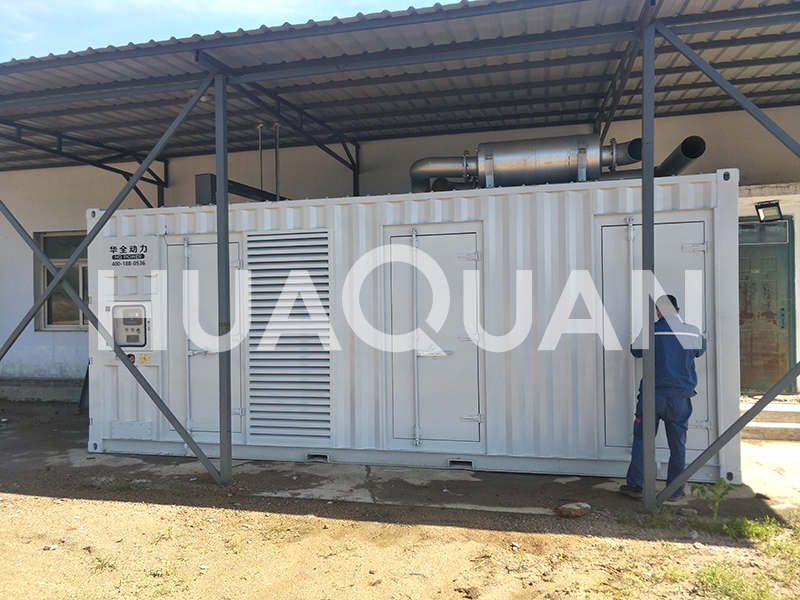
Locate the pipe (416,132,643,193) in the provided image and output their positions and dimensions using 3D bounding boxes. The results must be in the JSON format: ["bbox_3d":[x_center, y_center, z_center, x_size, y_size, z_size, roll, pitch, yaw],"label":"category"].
[{"bbox_3d":[1.288,-1.395,6.041,2.410,0.555,0.470,-1,0,13],"label":"pipe"}]

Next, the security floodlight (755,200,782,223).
[{"bbox_3d":[4.972,-1.196,7.766,0.110,0.260,0.290,-37,21,-32],"label":"security floodlight"}]

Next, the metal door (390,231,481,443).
[{"bbox_3d":[0.341,0.361,5.592,0.850,1.990,0.080,-1,0,13],"label":"metal door"}]

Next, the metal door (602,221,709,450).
[{"bbox_3d":[2.266,0.321,5.151,0.860,2.000,0.080,-1,0,13],"label":"metal door"}]

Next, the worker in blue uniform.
[{"bbox_3d":[2.186,0.791,4.801,0.660,1.664,0.480,-1,0,10],"label":"worker in blue uniform"}]

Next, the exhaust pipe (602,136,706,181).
[{"bbox_3d":[2.657,-1.458,6.335,0.850,0.240,1.520,-1,0,13],"label":"exhaust pipe"}]

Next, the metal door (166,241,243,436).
[{"bbox_3d":[-2.069,0.400,6.145,0.860,2.000,0.080,-1,0,13],"label":"metal door"}]

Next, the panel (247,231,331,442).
[{"bbox_3d":[-1.133,0.380,5.930,0.900,2.160,0.080,-1,0,13],"label":"panel"}]

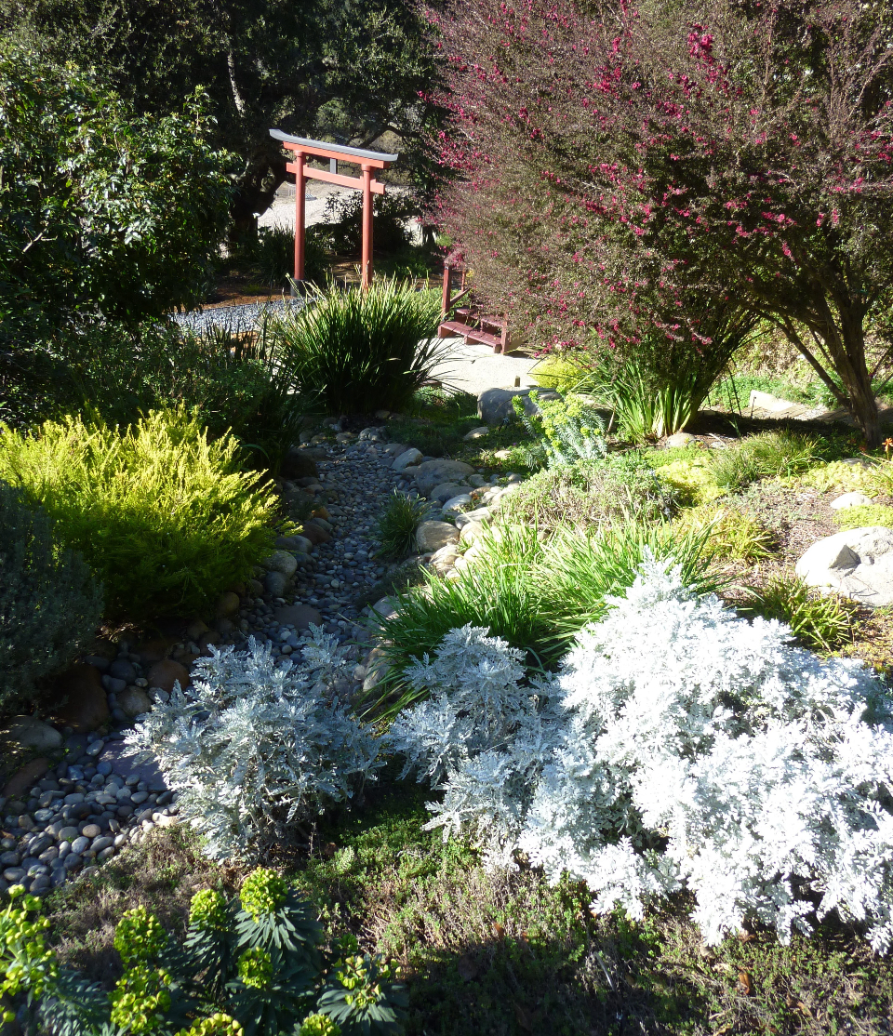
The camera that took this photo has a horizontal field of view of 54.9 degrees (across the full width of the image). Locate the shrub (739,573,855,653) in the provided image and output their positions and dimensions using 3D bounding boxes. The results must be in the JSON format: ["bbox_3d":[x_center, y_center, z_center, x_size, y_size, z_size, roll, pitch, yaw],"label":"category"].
[{"bbox_3d":[1.405,0.377,3.450,0.440,0.250,0.380,16,31,23],"label":"shrub"}]

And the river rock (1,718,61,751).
[{"bbox_3d":[-1.382,0.727,2.870,0.195,0.095,0.130,-13,33,-28],"label":"river rock"}]

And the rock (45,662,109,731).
[{"bbox_3d":[-1.289,0.626,3.000,0.215,0.190,0.230,-11,32,-25],"label":"rock"}]

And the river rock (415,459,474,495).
[{"bbox_3d":[-0.013,-0.390,8.276,0.574,0.322,0.431,4,28,0],"label":"river rock"}]

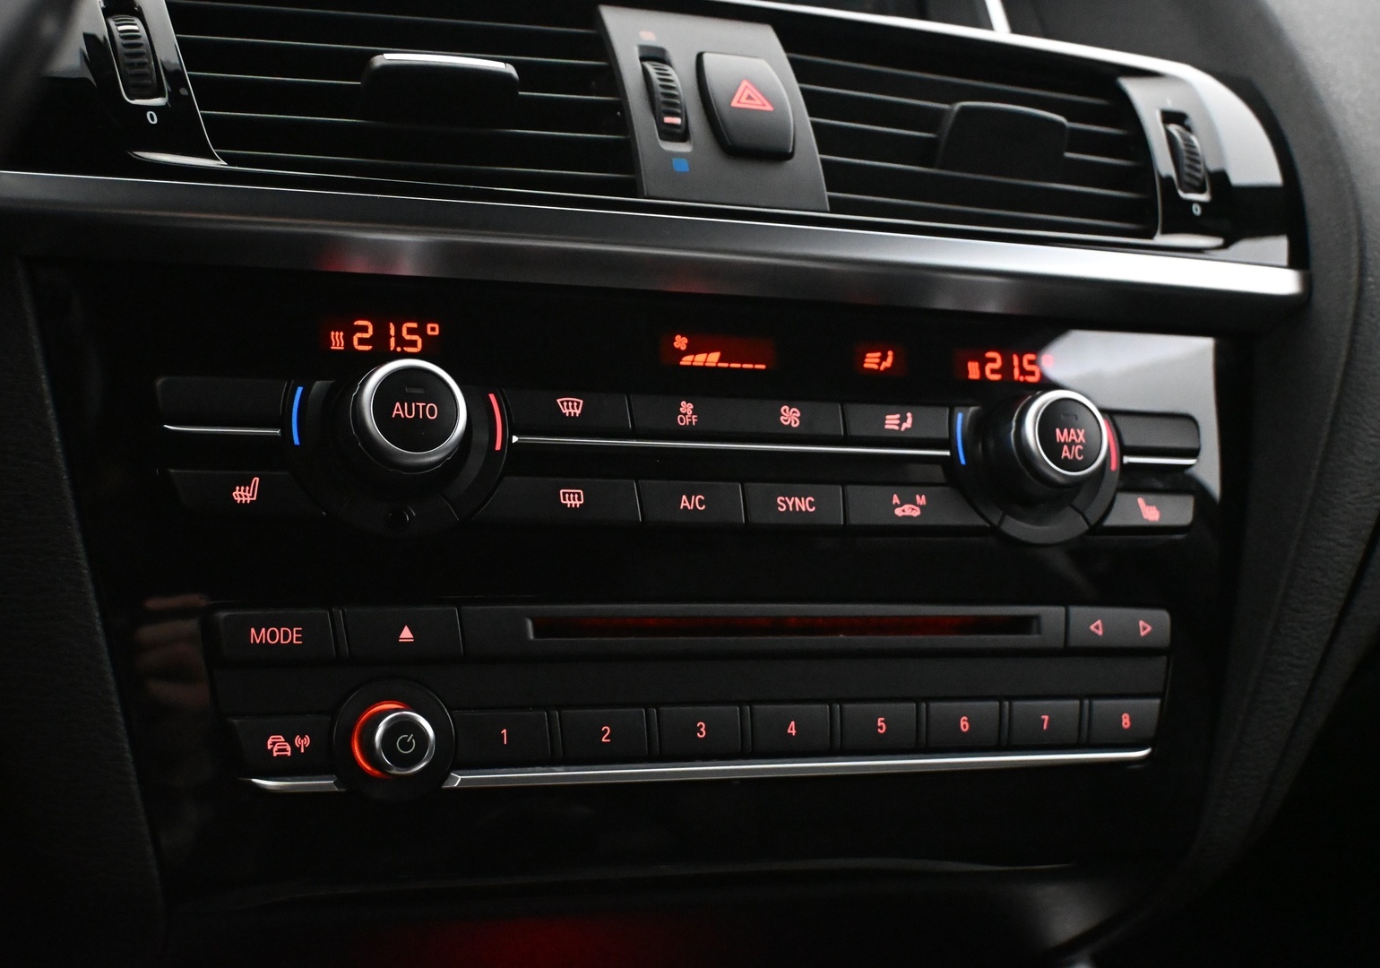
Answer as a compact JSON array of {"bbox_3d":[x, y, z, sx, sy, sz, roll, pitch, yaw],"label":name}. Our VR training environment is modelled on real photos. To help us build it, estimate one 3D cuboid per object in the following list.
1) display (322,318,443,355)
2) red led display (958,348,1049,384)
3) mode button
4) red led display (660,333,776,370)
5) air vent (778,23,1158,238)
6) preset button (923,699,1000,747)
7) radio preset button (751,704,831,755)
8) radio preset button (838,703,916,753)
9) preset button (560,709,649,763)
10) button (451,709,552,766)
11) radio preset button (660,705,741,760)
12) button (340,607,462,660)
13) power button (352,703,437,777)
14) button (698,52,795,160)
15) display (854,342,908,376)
[{"bbox_3d":[-0.067,-0.032,0.393,0.026,0.006,0.003,2,-11,-21],"label":"display"},{"bbox_3d":[0.077,-0.029,0.450,0.026,0.008,0.003,2,-11,-21],"label":"red led display"},{"bbox_3d":[-0.085,0.031,0.370,0.025,0.011,0.005,2,-12,-22],"label":"mode button"},{"bbox_3d":[0.006,-0.030,0.419,0.029,0.008,0.003,2,-12,-22],"label":"red led display"},{"bbox_3d":[0.069,-0.083,0.473,0.094,0.025,0.061,2,55,-22],"label":"air vent"},{"bbox_3d":[0.063,0.057,0.429,0.019,0.010,0.005,2,-6,-21],"label":"preset button"},{"bbox_3d":[0.022,0.056,0.413,0.019,0.010,0.005,2,-6,-21],"label":"radio preset button"},{"bbox_3d":[0.042,0.056,0.417,0.020,0.011,0.005,2,-12,-22],"label":"radio preset button"},{"bbox_3d":[-0.019,0.055,0.397,0.020,0.011,0.005,2,-6,-21],"label":"preset button"},{"bbox_3d":[-0.040,0.054,0.383,0.021,0.011,0.005,2,-12,-22],"label":"button"},{"bbox_3d":[0.002,0.055,0.405,0.019,0.011,0.005,2,-6,-21],"label":"radio preset button"},{"bbox_3d":[-0.061,0.032,0.383,0.025,0.011,0.005,2,-6,-21],"label":"button"},{"bbox_3d":[-0.059,0.052,0.369,0.015,0.015,0.011,2,-12,-22],"label":"power button"},{"bbox_3d":[0.014,-0.091,0.441,0.020,0.007,0.032,2,55,-22],"label":"button"},{"bbox_3d":[0.045,-0.030,0.435,0.015,0.008,0.003,2,-12,-22],"label":"display"}]

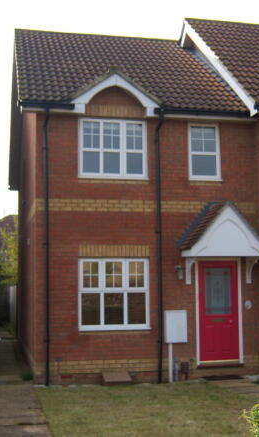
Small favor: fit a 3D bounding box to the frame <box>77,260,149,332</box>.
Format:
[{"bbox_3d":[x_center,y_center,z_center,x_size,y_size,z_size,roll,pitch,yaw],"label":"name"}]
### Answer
[{"bbox_3d":[-0.277,1.389,11.138,1.330,1.290,0.100,0,-5,-11],"label":"frame"}]

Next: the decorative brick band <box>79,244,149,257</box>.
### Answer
[{"bbox_3d":[-0.279,0.602,11.234,1.315,0.218,0.100,1,-6,-12],"label":"decorative brick band"}]

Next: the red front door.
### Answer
[{"bbox_3d":[1.716,1.771,11.589,0.812,1.912,0.070,1,-5,-11],"label":"red front door"}]

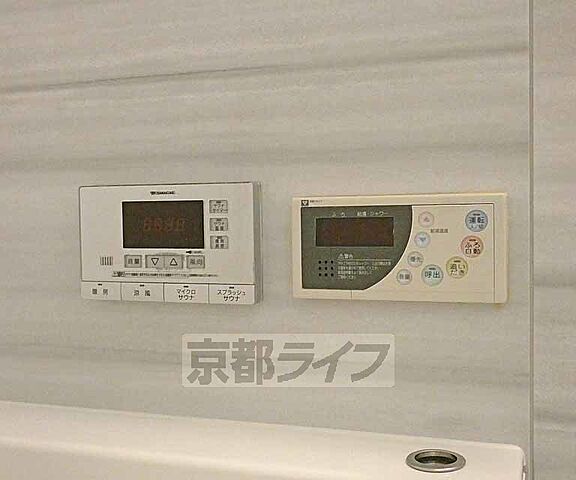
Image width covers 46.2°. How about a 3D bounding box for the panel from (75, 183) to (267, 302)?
[{"bbox_3d":[-0.126,0.004,0.722,0.201,0.122,0.025,0,1,17],"label":"panel"}]

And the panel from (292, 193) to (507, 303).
[{"bbox_3d":[0.105,0.007,0.654,0.203,0.101,0.023,0,1,17],"label":"panel"}]

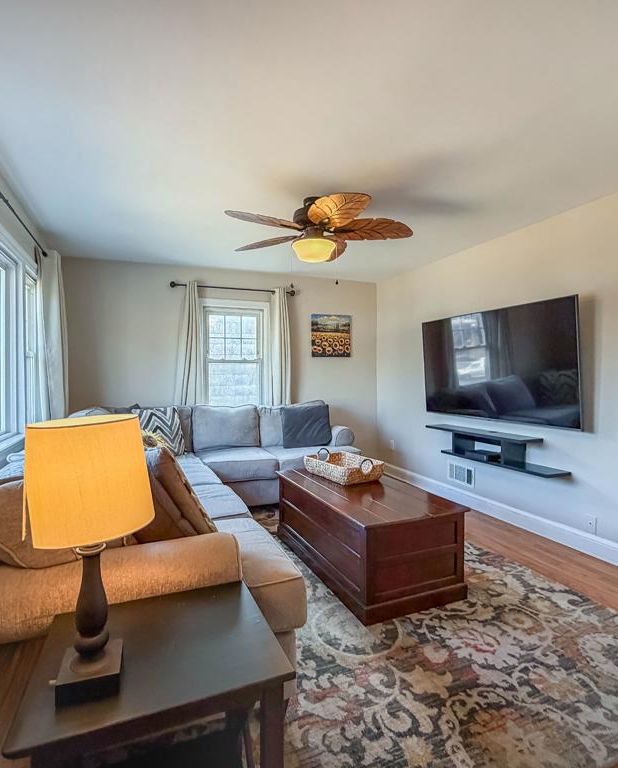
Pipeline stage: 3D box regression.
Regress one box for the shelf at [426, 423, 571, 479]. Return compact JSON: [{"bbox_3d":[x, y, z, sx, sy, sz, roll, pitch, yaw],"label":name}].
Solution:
[{"bbox_3d":[1.503,0.526,3.484,0.225,0.245,1.330,0,0,-21],"label":"shelf"}]

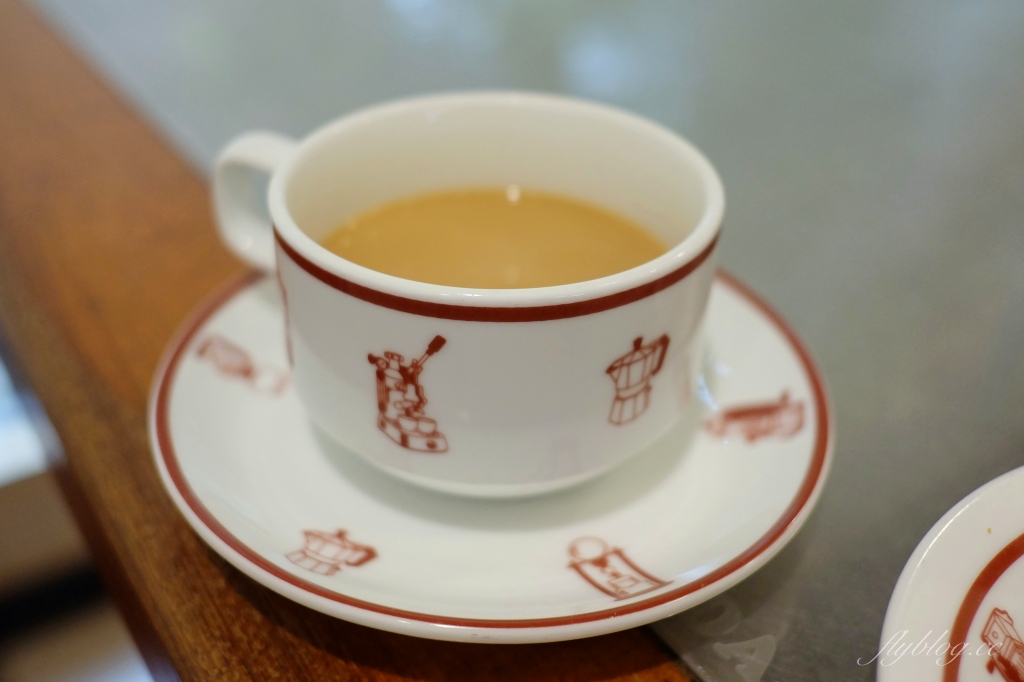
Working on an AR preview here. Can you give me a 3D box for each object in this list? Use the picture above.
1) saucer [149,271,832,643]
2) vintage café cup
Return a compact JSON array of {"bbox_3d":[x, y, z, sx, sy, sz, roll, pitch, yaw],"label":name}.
[{"bbox_3d":[-0.004,0.009,0.181,0.147,0.022,0.147,2,37,0],"label":"saucer"},{"bbox_3d":[-0.013,-0.013,0.169,0.108,0.059,0.087,12,38,14],"label":"vintage café cup"}]

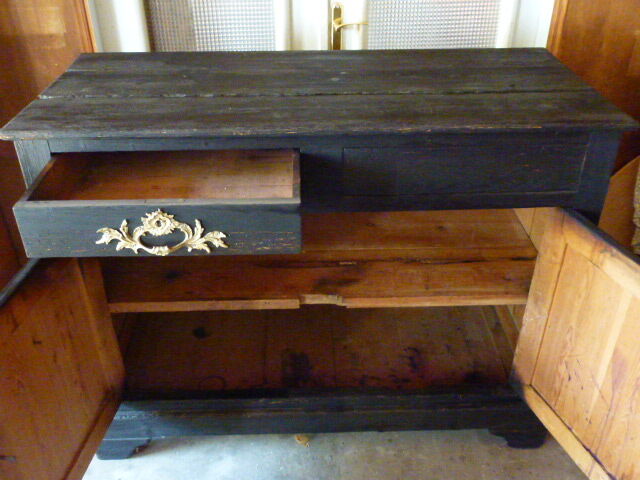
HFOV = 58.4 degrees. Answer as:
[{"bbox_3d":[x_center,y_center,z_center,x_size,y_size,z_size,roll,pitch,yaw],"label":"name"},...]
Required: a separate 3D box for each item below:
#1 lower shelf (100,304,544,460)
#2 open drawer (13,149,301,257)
[{"bbox_3d":[0.005,0.393,1.800,1.284,0.213,0.488,-1,34,-1],"label":"lower shelf"},{"bbox_3d":[-0.282,-0.131,1.166,0.486,0.105,0.413,-1,34,-1],"label":"open drawer"}]

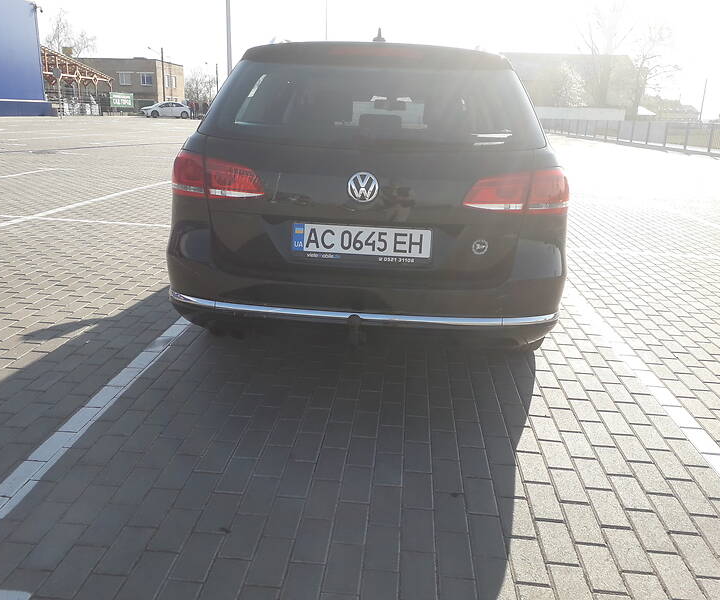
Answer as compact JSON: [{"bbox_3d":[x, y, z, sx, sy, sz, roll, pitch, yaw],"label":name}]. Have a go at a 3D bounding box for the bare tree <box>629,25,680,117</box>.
[{"bbox_3d":[32.030,-24.276,67.867,5.660,10.480,5.370,1,17,0],"label":"bare tree"}]

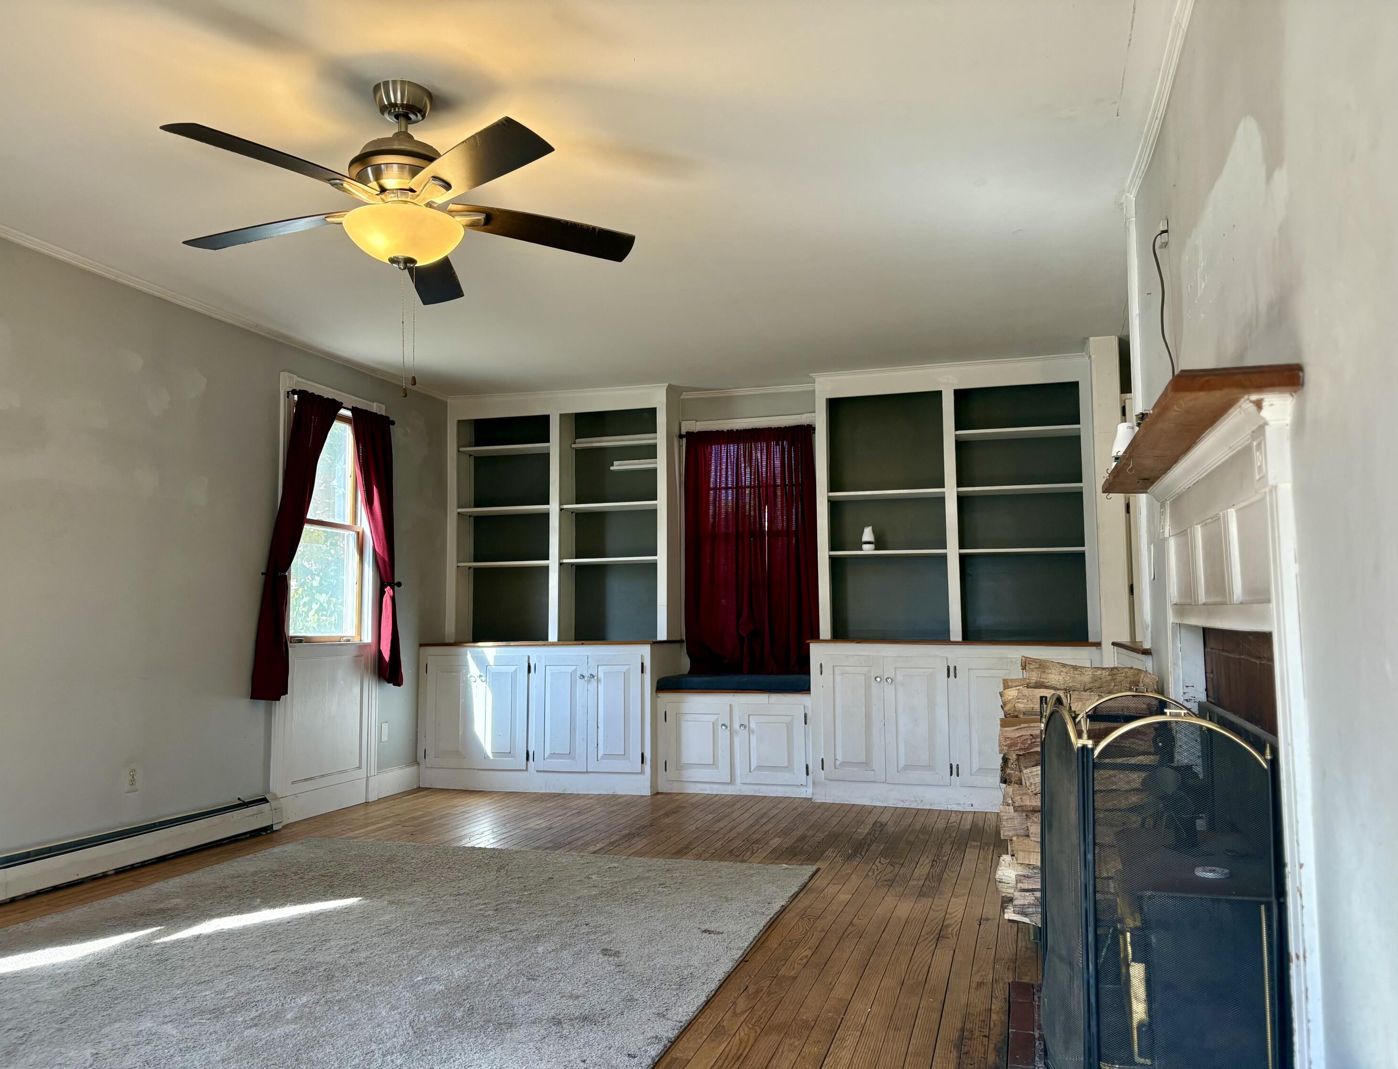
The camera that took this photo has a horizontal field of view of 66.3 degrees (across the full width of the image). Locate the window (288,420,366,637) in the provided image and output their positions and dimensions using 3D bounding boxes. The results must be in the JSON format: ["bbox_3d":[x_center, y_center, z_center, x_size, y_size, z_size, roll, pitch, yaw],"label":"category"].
[{"bbox_3d":[-1.986,-0.049,5.704,0.106,1.267,0.658,-2,-5,16],"label":"window"}]

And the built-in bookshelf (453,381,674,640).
[{"bbox_3d":[-0.844,-0.108,6.677,1.460,1.533,0.285,-2,-5,17],"label":"built-in bookshelf"}]

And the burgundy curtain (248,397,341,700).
[{"bbox_3d":[-1.957,0.038,5.252,0.105,1.505,0.630,-2,-5,17],"label":"burgundy curtain"}]

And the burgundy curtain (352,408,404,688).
[{"bbox_3d":[-1.775,0.086,5.899,0.102,1.509,0.493,-2,-5,16],"label":"burgundy curtain"}]

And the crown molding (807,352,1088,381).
[{"bbox_3d":[1.361,-0.933,5.976,1.512,0.042,0.040,-2,-5,17],"label":"crown molding"}]

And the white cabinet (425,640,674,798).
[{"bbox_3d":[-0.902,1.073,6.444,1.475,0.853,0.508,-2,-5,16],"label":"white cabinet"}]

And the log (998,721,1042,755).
[{"bbox_3d":[1.141,0.628,3.290,0.415,0.100,0.115,-2,-5,17],"label":"log"}]

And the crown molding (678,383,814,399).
[{"bbox_3d":[0.321,-0.878,6.562,0.882,0.044,0.040,-2,-5,17],"label":"crown molding"}]

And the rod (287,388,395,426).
[{"bbox_3d":[-1.871,-0.663,5.658,0.067,0.040,0.890,-2,-5,17],"label":"rod"}]

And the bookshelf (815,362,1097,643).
[{"bbox_3d":[1.446,-0.166,6.084,1.512,1.533,0.261,-2,-5,16],"label":"bookshelf"}]

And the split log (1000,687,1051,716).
[{"bbox_3d":[1.147,0.521,3.297,0.420,0.093,0.115,-2,-5,17],"label":"split log"}]

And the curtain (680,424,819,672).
[{"bbox_3d":[0.313,0.091,6.456,0.832,1.499,0.097,-2,-5,16],"label":"curtain"}]

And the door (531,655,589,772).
[{"bbox_3d":[-0.791,1.026,6.153,0.327,0.663,0.026,-2,-5,16],"label":"door"}]

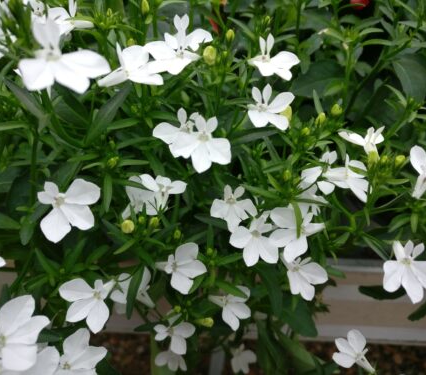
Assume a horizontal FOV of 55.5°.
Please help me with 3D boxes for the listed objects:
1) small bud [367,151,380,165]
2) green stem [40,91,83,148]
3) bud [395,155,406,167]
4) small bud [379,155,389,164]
[{"bbox_3d":[0.067,-0.013,0.168,0.005,0.006,0.005,-6,21,0],"label":"small bud"},{"bbox_3d":[-0.061,-0.027,0.165,0.006,0.031,0.006,-38,22,-11],"label":"green stem"},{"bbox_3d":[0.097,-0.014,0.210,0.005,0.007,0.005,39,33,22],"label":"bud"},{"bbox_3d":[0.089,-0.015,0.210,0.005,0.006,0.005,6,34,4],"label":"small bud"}]

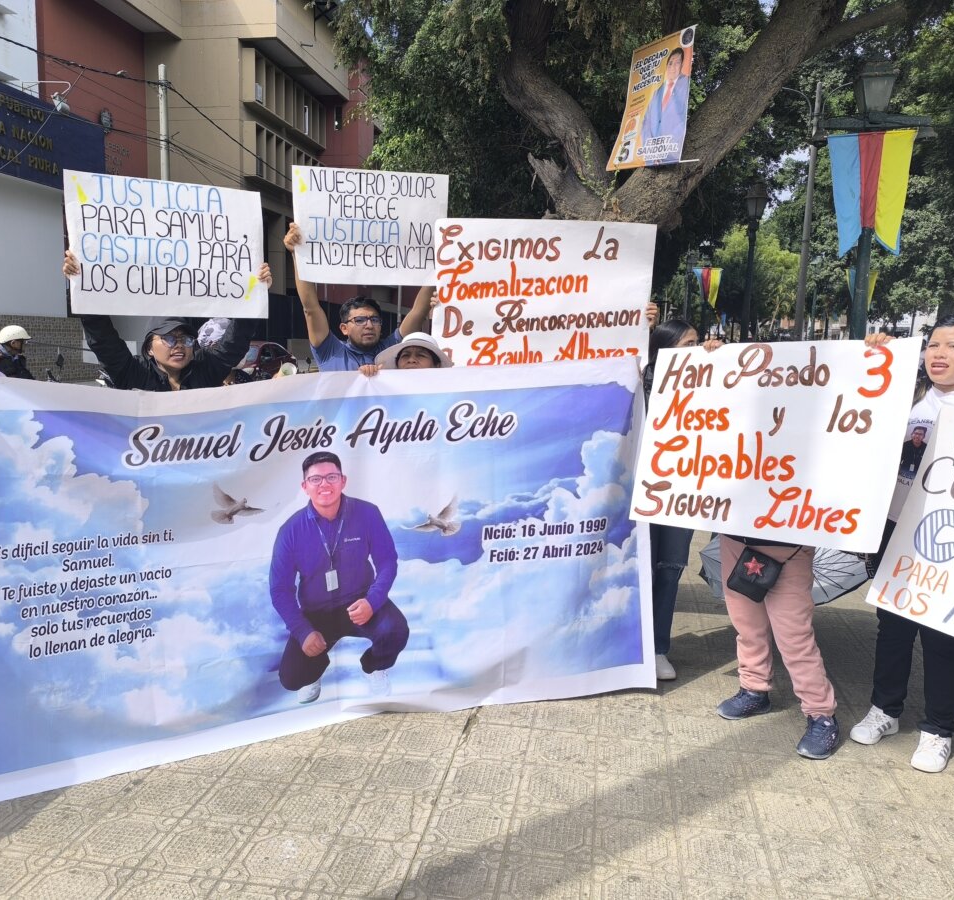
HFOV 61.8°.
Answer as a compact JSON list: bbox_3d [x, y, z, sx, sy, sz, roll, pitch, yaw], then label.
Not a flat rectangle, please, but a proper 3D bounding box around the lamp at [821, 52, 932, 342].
[{"bbox_3d":[4.029,-1.827,8.404,1.100,4.280,0.500,2,8,9],"label":"lamp"}]

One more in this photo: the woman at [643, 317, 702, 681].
[{"bbox_3d":[0.865,0.213,3.601,0.480,1.590,0.400,-2,8,-23],"label":"woman"}]

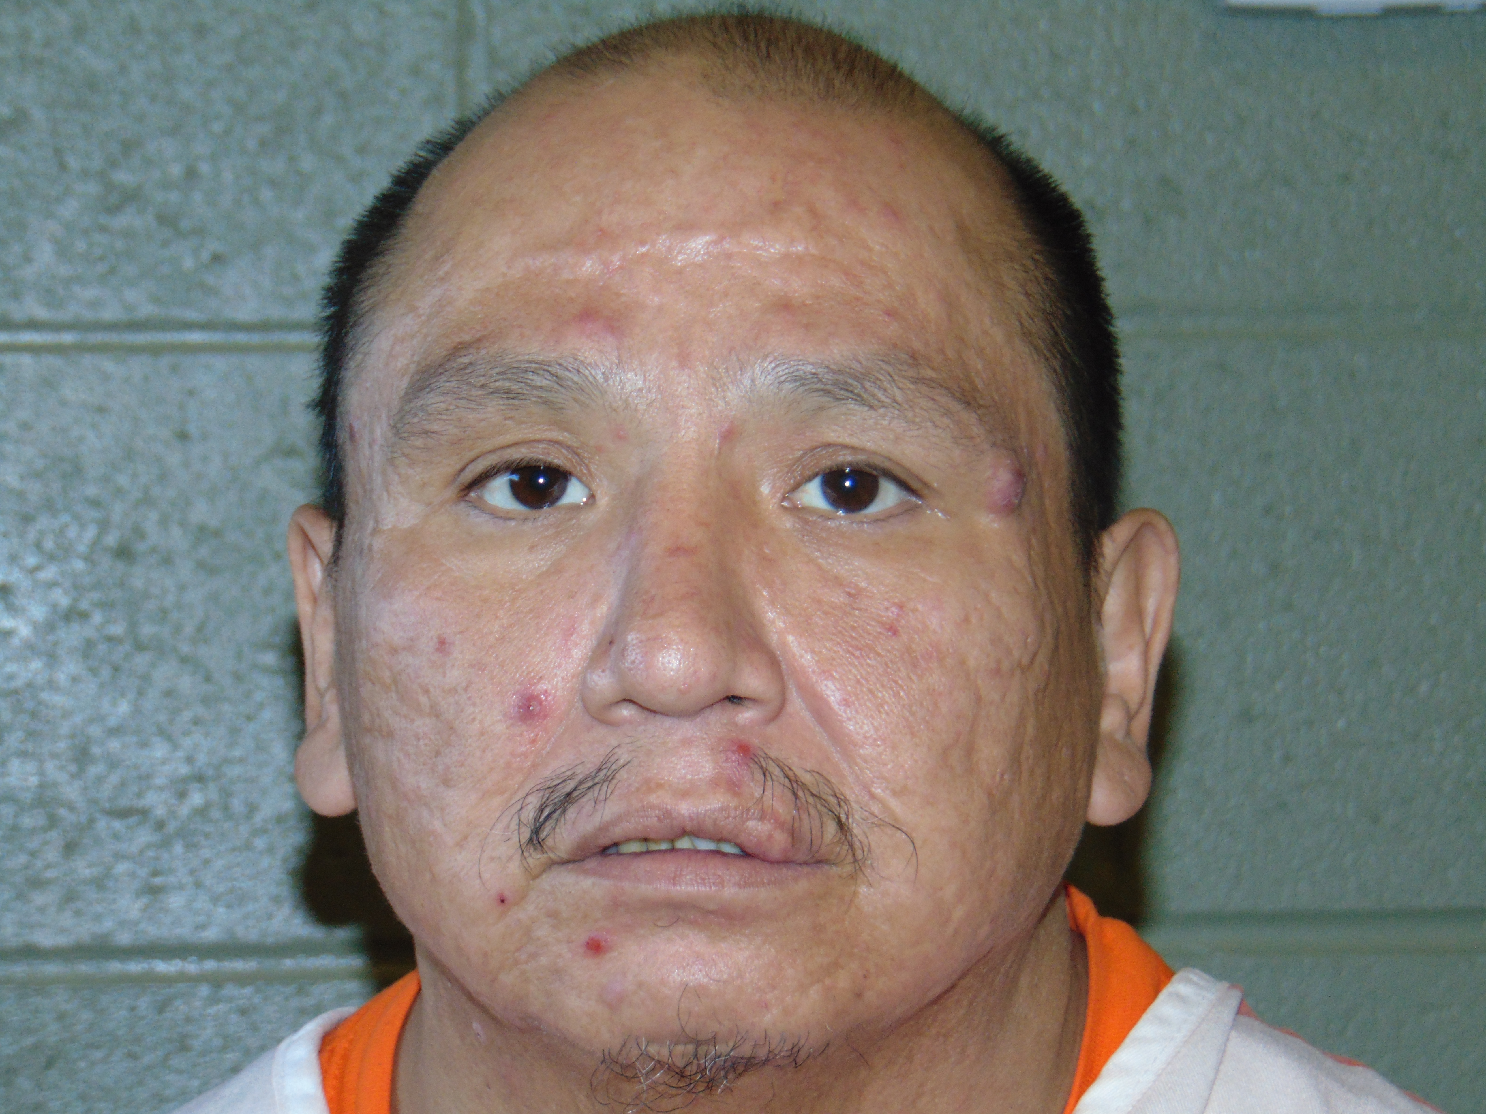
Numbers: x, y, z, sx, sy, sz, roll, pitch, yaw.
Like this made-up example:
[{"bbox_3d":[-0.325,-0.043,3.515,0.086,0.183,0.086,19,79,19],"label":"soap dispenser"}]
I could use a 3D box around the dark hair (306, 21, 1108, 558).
[{"bbox_3d":[-0.004,-0.042,1.272,0.178,0.162,0.178,1,-7,6],"label":"dark hair"}]

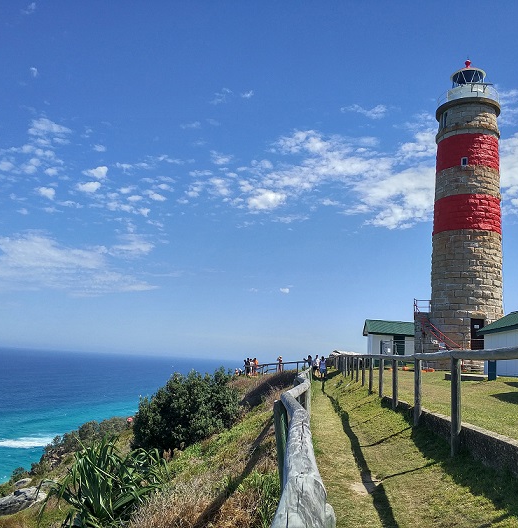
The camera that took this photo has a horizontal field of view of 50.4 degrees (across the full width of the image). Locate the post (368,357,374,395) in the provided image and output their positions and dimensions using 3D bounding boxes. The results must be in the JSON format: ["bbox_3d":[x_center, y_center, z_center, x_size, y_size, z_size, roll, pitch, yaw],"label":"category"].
[{"bbox_3d":[3.711,3.696,18.253,0.130,1.258,0.130,3,-10,6],"label":"post"}]

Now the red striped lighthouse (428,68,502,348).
[{"bbox_3d":[14.514,-3.905,38.401,4.800,22.459,4.800,0,-11,21],"label":"red striped lighthouse"}]

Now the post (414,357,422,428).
[{"bbox_3d":[2.928,2.359,10.149,0.130,1.273,0.130,3,-10,6],"label":"post"}]

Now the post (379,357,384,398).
[{"bbox_3d":[3.453,3.200,15.561,0.130,1.144,0.130,3,-10,6],"label":"post"}]

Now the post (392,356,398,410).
[{"bbox_3d":[3.191,2.782,12.854,0.130,1.222,0.130,3,-10,6],"label":"post"}]

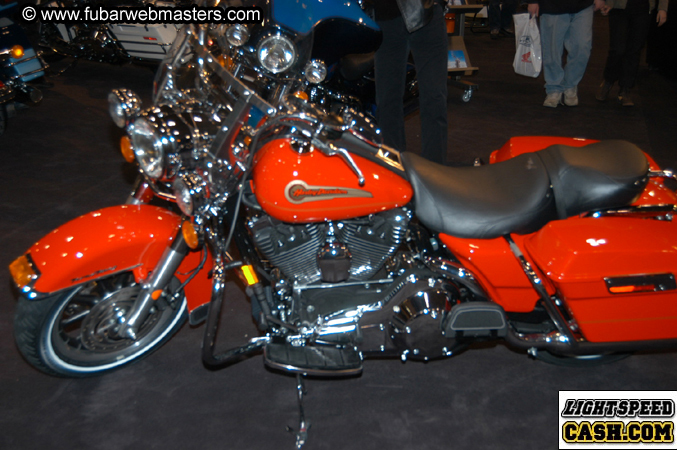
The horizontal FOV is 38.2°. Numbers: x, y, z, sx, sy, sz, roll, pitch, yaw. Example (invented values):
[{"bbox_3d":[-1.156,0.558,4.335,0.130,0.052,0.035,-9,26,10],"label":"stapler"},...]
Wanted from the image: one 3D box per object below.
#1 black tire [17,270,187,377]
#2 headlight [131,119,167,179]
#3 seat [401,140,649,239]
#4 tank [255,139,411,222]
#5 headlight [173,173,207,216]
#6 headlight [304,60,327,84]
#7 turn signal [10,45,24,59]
[{"bbox_3d":[-0.709,0.253,3.112,0.635,0.635,0.135,-11,46,-37],"label":"black tire"},{"bbox_3d":[-0.512,-0.223,2.772,0.100,0.190,0.190,-19,50,-30],"label":"headlight"},{"bbox_3d":[0.594,-0.134,3.120,0.810,0.250,0.370,0,31,-10],"label":"seat"},{"bbox_3d":[-0.032,-0.167,2.985,0.500,0.240,0.340,0,31,-10],"label":"tank"},{"bbox_3d":[-0.389,-0.085,2.670,0.110,0.120,0.120,-19,50,-30],"label":"headlight"},{"bbox_3d":[-0.113,-0.758,4.788,0.120,0.120,0.100,23,21,-19],"label":"headlight"},{"bbox_3d":[-2.018,-1.093,6.160,0.080,0.080,0.070,2,18,-3],"label":"turn signal"}]

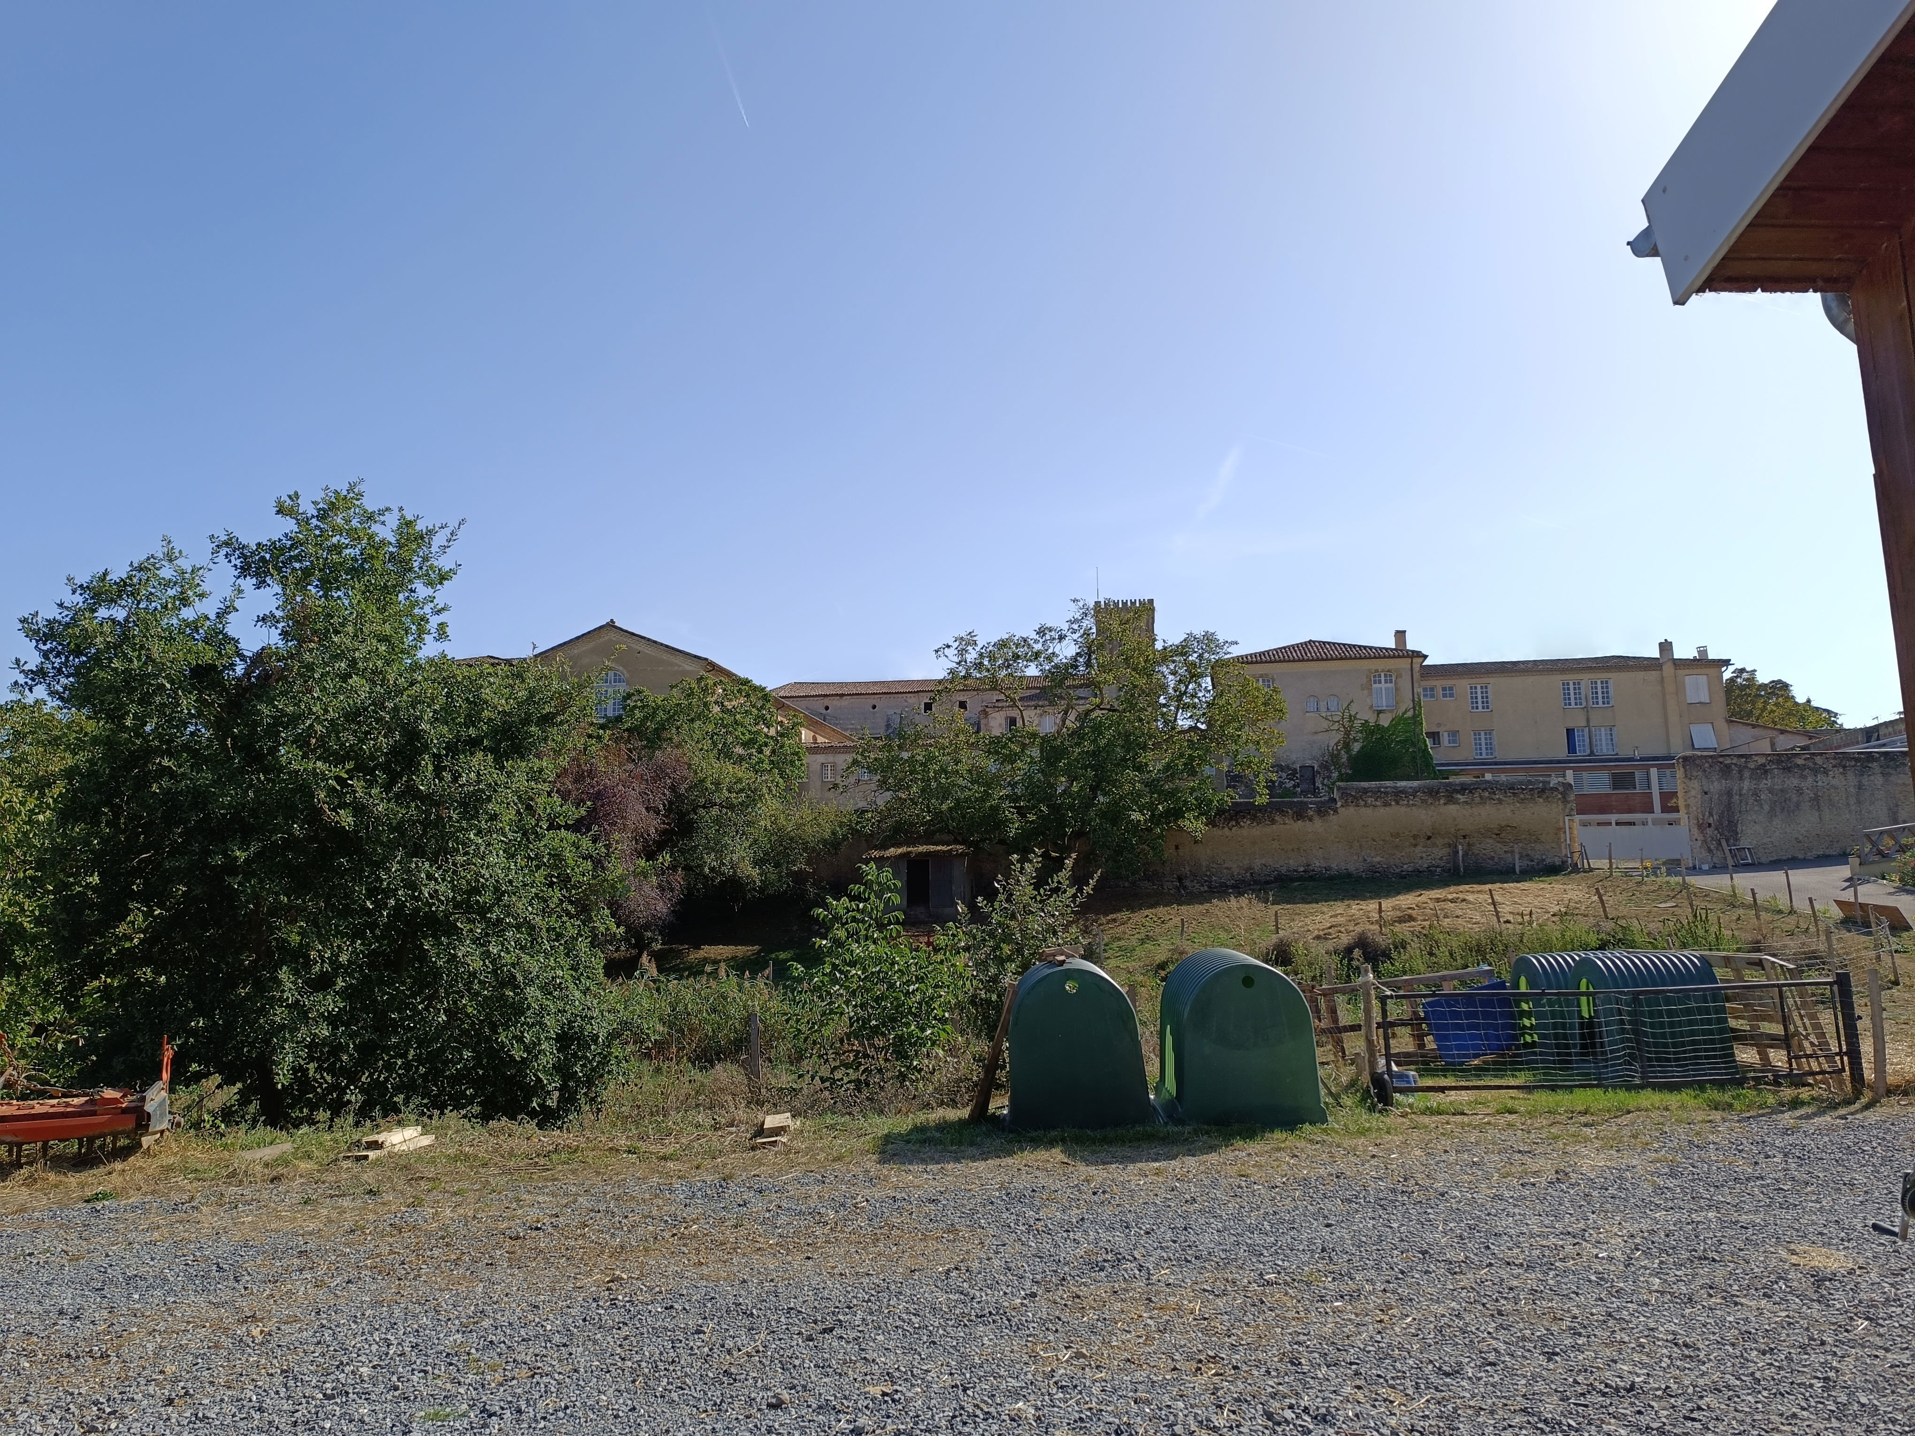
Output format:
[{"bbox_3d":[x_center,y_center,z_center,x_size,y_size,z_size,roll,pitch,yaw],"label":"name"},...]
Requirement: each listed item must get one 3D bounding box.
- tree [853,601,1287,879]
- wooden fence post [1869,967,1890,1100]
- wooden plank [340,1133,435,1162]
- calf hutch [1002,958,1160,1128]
[{"bbox_3d":[4.040,1.108,48.923,15.507,11.189,13.500,-1,-10,5],"label":"tree"},{"bbox_3d":[8.852,3.045,12.831,0.115,1.230,0.115,3,-10,1],"label":"wooden fence post"},{"bbox_3d":[-4.141,3.160,9.749,0.180,0.055,0.826,-2,-10,10],"label":"wooden plank"},{"bbox_3d":[1.055,2.911,12.101,1.220,1.370,1.400,-1,-10,2],"label":"calf hutch"}]

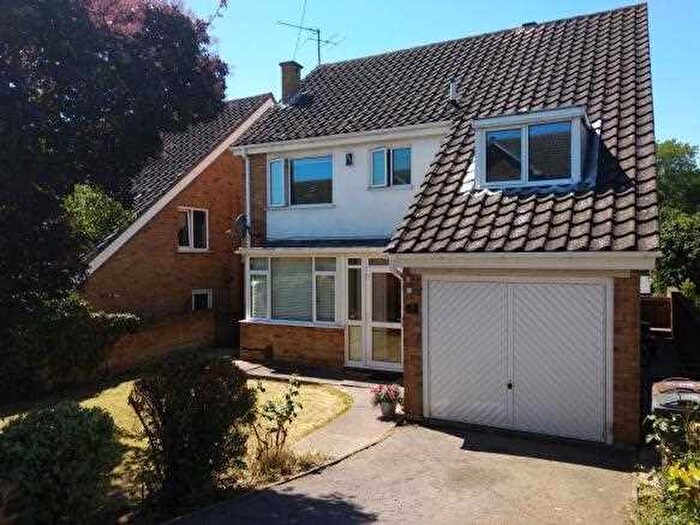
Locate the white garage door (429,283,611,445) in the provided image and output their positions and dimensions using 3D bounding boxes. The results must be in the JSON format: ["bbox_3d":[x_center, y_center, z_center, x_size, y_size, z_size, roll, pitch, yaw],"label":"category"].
[{"bbox_3d":[2.217,1.296,7.269,2.420,2.050,0.100,0,2,28],"label":"white garage door"}]

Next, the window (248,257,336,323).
[{"bbox_3d":[-1.308,0.597,11.708,2.340,1.430,0.250,0,2,28],"label":"window"}]

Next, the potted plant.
[{"bbox_3d":[0.550,2.068,8.023,0.460,0.470,0.440,-1,2,0],"label":"potted plant"}]

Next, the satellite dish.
[{"bbox_3d":[-2.613,-0.834,12.535,0.270,0.560,0.520,0,2,20],"label":"satellite dish"}]

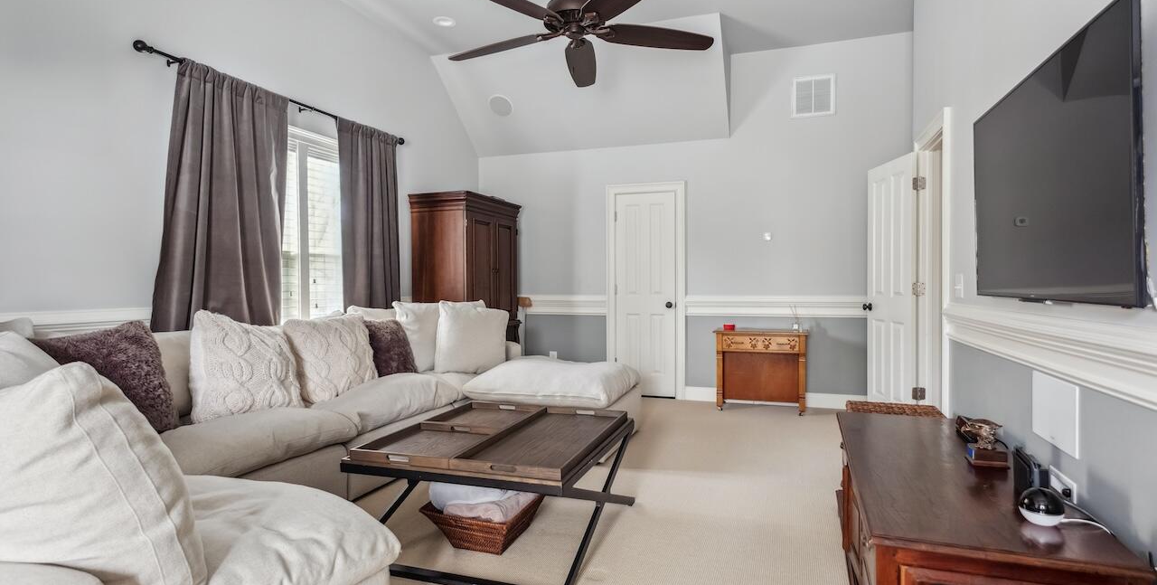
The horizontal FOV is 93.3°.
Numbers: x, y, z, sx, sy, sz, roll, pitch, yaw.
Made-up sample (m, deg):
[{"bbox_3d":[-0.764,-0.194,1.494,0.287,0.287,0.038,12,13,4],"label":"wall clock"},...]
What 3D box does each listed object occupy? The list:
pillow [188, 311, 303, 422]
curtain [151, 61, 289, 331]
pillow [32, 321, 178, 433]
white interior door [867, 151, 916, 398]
[{"bbox_3d":[-1.663,0.377,2.755,0.170,0.480,0.480,-19,-9,31],"label":"pillow"},{"bbox_3d":[-2.021,-0.102,3.162,0.140,2.260,0.763,0,1,21],"label":"curtain"},{"bbox_3d":[-1.955,0.392,2.160,0.180,0.500,0.520,-20,-8,26],"label":"pillow"},{"bbox_3d":[2.368,0.022,4.171,0.045,2.030,0.660,0,1,-1],"label":"white interior door"}]

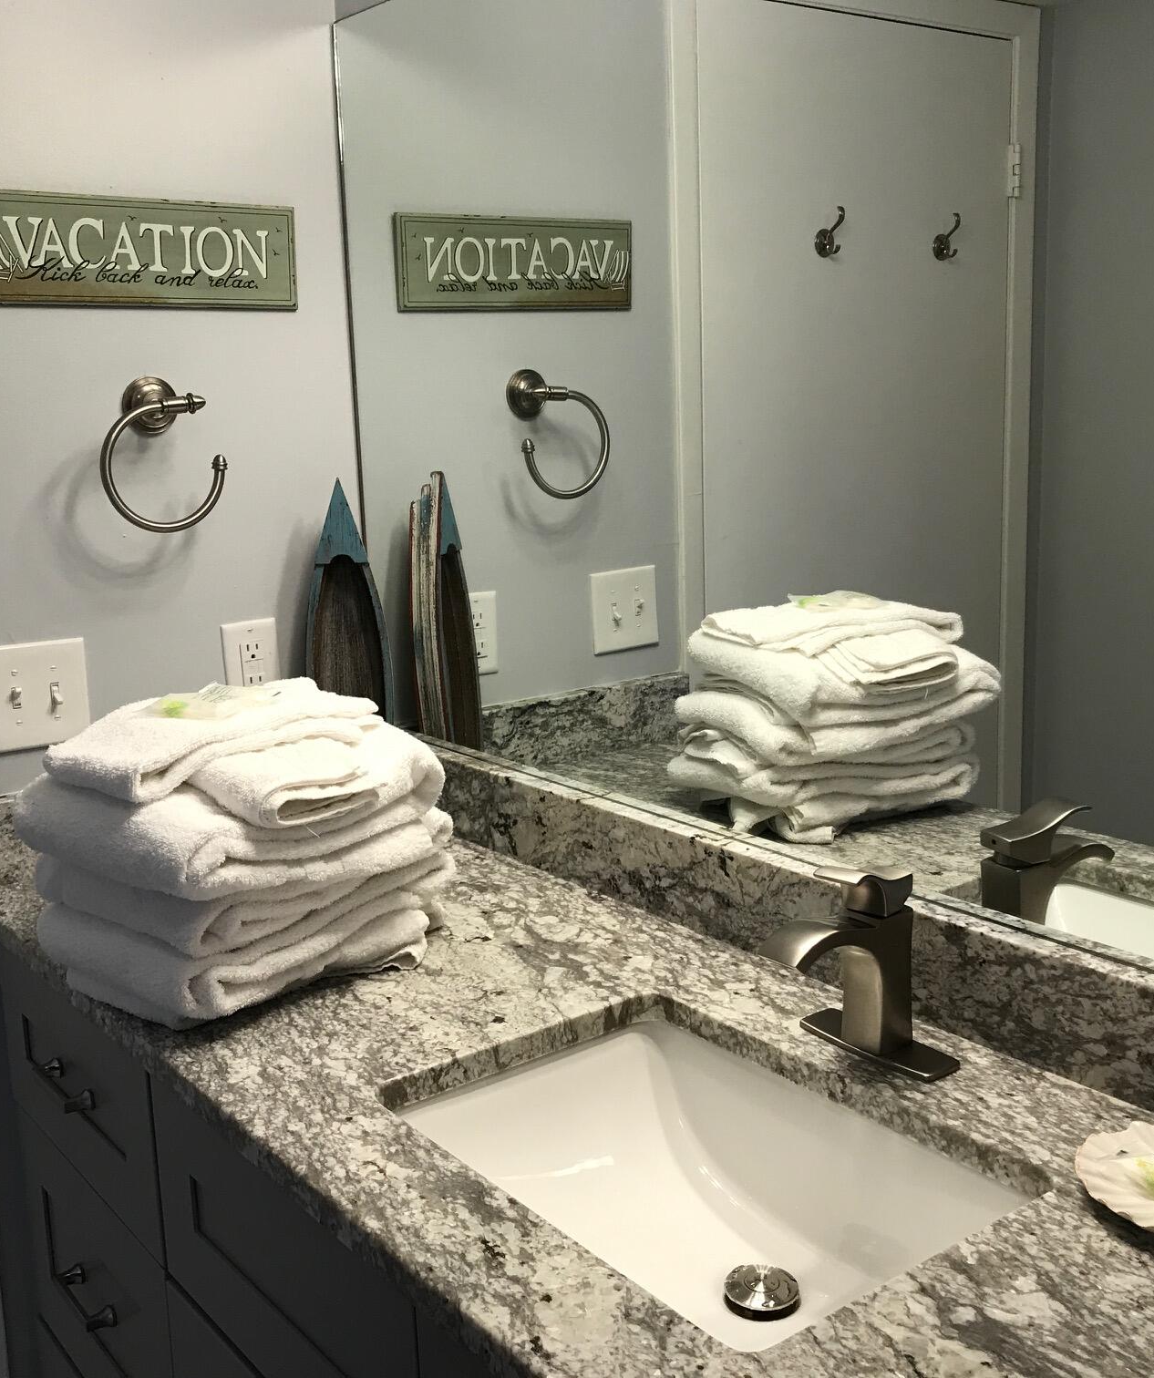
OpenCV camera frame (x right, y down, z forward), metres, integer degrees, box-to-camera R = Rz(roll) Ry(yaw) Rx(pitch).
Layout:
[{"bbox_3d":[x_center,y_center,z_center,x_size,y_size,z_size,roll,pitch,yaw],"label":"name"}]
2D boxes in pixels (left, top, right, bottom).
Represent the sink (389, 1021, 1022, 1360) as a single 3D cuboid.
[{"bbox_3d":[0.088,0.442,1.137,0.335,0.165,0.475,-10,14,-36],"label":"sink"}]

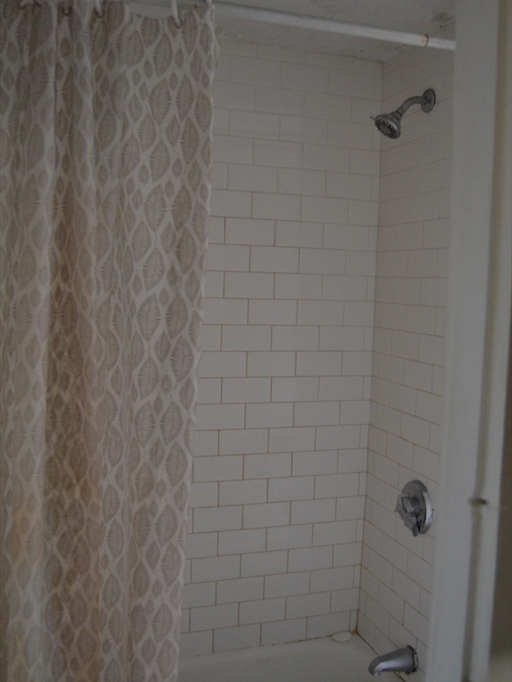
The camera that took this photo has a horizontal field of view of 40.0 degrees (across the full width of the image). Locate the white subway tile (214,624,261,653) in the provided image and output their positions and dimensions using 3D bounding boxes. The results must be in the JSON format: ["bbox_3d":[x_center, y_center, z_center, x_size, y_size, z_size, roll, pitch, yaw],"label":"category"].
[{"bbox_3d":[-0.058,0.918,2.180,0.152,0.076,0.009,0,5,-18],"label":"white subway tile"}]

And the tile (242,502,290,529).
[{"bbox_3d":[0.034,0.538,2.174,0.152,0.076,0.009,0,5,-18],"label":"tile"}]

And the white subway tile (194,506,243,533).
[{"bbox_3d":[-0.114,0.529,2.100,0.153,0.076,0.009,0,5,-19],"label":"white subway tile"}]

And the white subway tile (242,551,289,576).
[{"bbox_3d":[0.027,0.689,2.179,0.154,0.076,0.008,0,5,-19],"label":"white subway tile"}]

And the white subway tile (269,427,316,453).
[{"bbox_3d":[0.108,0.300,2.152,0.153,0.076,0.009,0,5,-19],"label":"white subway tile"}]

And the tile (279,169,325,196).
[{"bbox_3d":[0.134,-0.472,2.097,0.152,0.075,0.010,0,5,-18],"label":"tile"}]

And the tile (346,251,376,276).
[{"bbox_3d":[0.325,-0.240,2.183,0.104,0.075,0.010,0,5,-18],"label":"tile"}]

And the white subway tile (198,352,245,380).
[{"bbox_3d":[-0.102,0.068,2.056,0.152,0.075,0.009,0,5,-19],"label":"white subway tile"}]

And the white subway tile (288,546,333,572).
[{"bbox_3d":[0.171,0.686,2.221,0.152,0.075,0.010,0,5,-18],"label":"white subway tile"}]

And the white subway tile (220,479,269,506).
[{"bbox_3d":[-0.040,0.452,2.115,0.152,0.075,0.009,0,5,-19],"label":"white subway tile"}]

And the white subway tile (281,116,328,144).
[{"bbox_3d":[0.142,-0.626,2.096,0.152,0.076,0.009,0,5,-18],"label":"white subway tile"}]

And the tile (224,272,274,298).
[{"bbox_3d":[-0.020,-0.164,2.087,0.152,0.076,0.009,0,5,-18],"label":"tile"}]

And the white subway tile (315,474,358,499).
[{"bbox_3d":[0.256,0.460,2.234,0.154,0.076,0.008,0,5,-19],"label":"white subway tile"}]

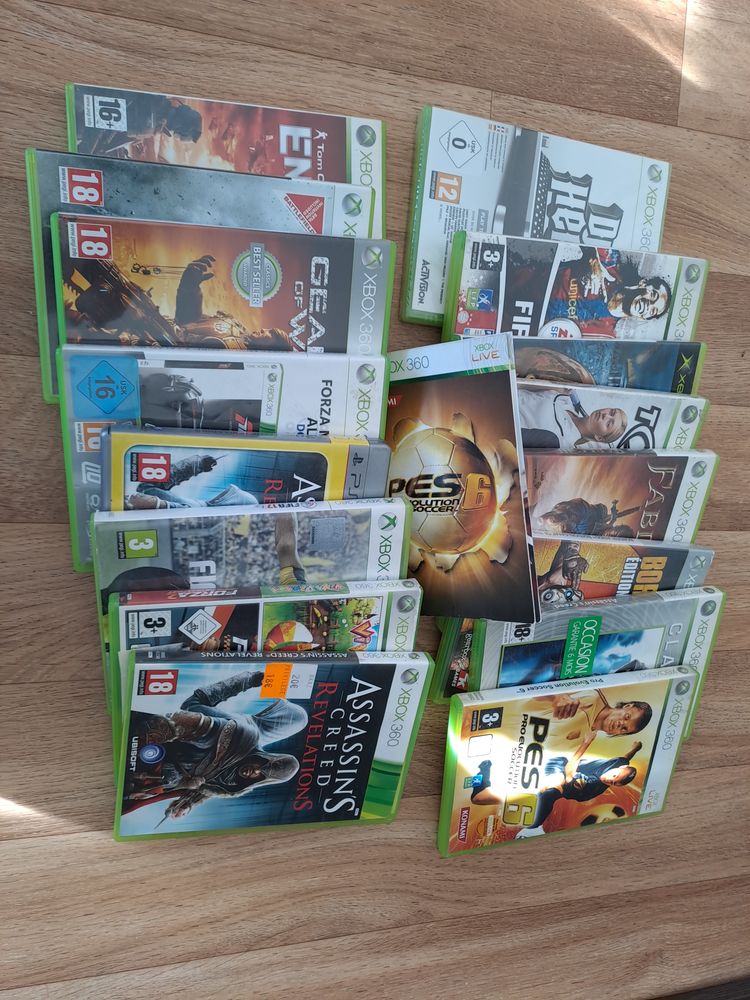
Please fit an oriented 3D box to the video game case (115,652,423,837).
[{"bbox_3d":[-0.065,0.160,0.471,0.190,0.015,0.135,5,112,-19],"label":"video game case"}]

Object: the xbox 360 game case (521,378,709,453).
[{"bbox_3d":[0.132,-0.013,0.506,0.190,0.015,0.135,2,112,-17],"label":"xbox 360 game case"}]

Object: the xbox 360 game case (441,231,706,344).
[{"bbox_3d":[0.138,-0.107,0.509,0.190,0.015,0.135,0,107,-16],"label":"xbox 360 game case"}]

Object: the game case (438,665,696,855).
[{"bbox_3d":[0.144,0.195,0.540,0.190,0.015,0.135,-3,112,-15],"label":"game case"}]

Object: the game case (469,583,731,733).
[{"bbox_3d":[0.160,0.134,0.535,0.190,0.015,0.135,-3,113,-14],"label":"game case"}]

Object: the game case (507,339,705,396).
[{"bbox_3d":[0.135,-0.045,0.511,0.190,0.015,0.135,-2,111,-16],"label":"game case"}]

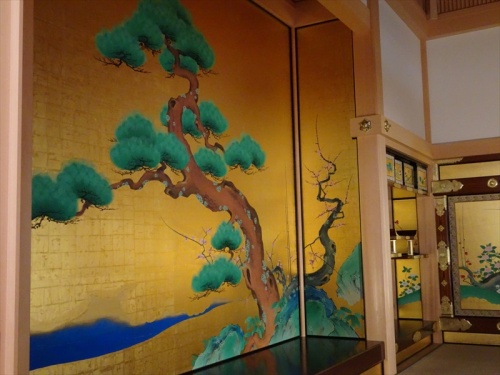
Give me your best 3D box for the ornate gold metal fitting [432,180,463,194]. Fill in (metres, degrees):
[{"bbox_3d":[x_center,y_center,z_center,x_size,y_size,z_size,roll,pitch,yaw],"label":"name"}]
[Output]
[{"bbox_3d":[2.349,-0.004,6.859,0.355,0.145,0.040,-5,-7,31],"label":"ornate gold metal fitting"}]

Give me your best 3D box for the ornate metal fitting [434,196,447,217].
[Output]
[{"bbox_3d":[2.218,0.224,6.710,0.128,0.225,0.030,-5,-7,31],"label":"ornate metal fitting"}]

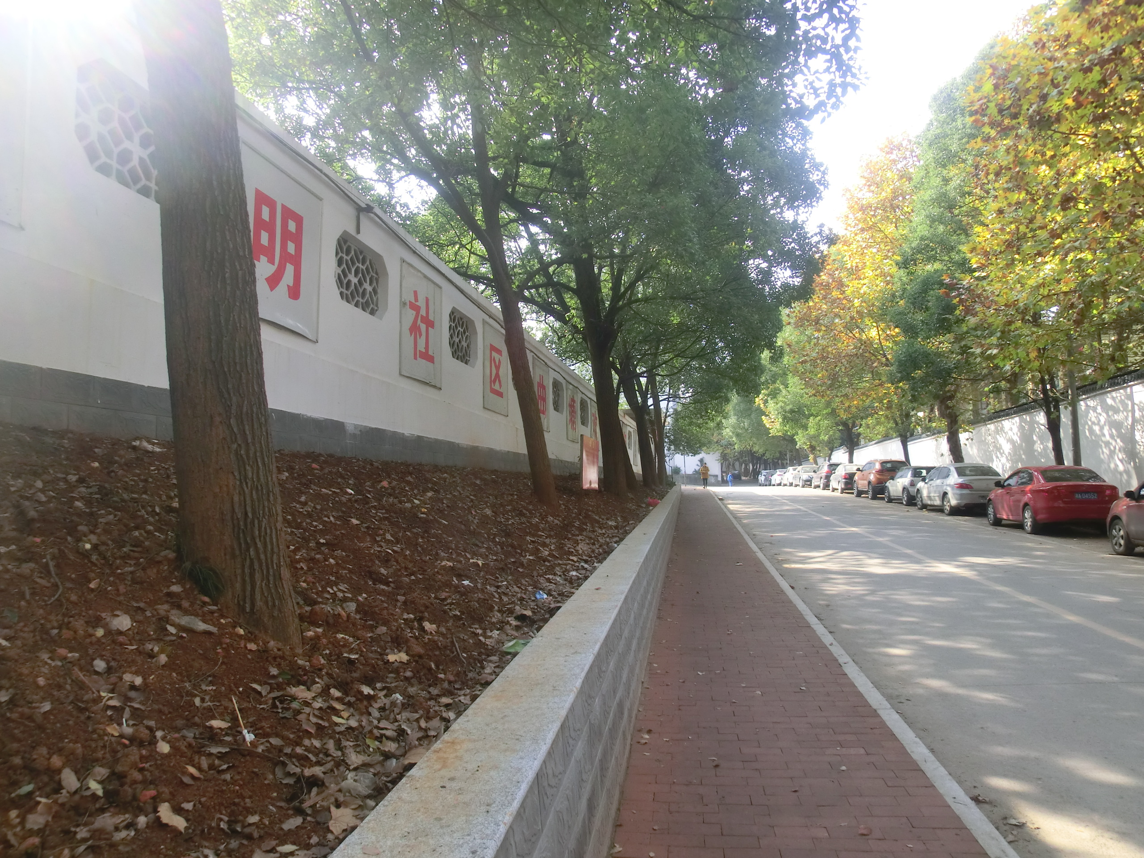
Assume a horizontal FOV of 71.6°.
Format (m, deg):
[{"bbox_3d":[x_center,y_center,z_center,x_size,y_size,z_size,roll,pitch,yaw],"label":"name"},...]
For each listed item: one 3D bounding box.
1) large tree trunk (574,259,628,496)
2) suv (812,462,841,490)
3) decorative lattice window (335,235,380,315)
[{"bbox_3d":[0.536,-0.894,13.800,0.850,4.100,0.650,0,-4,-6],"label":"large tree trunk"},{"bbox_3d":[15.424,2.732,46.917,1.820,1.650,4.450,-1,-3,8],"label":"suv"},{"bbox_3d":[-1.968,-1.366,7.161,0.130,0.616,1.091,-1,-4,10],"label":"decorative lattice window"}]

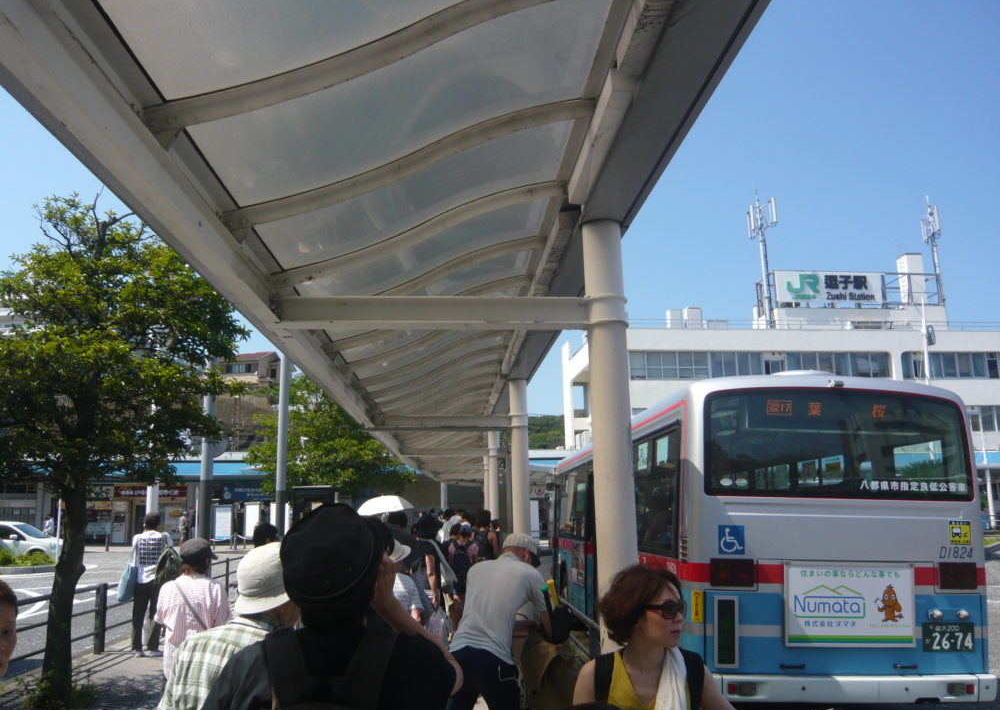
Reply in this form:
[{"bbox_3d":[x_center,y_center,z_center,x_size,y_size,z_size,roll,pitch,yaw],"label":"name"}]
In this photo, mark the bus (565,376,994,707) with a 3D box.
[{"bbox_3d":[2.557,2.569,11.657,2.500,3.030,10.300,1,-12,-3],"label":"bus"}]

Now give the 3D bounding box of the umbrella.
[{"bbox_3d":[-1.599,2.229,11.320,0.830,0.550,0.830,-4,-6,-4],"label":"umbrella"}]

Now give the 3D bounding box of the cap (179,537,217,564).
[{"bbox_3d":[-1.766,1.142,4.738,0.260,0.150,0.185,17,-20,-42],"label":"cap"}]

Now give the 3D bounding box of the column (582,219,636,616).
[{"bbox_3d":[0.779,0.836,5.538,0.275,3.700,0.275,-1,-12,-3],"label":"column"}]

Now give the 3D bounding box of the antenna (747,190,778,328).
[{"bbox_3d":[17.539,-6.368,53.253,1.900,9.500,1.500,0,-12,-8],"label":"antenna"}]

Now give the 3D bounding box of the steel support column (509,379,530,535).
[{"bbox_3d":[0.321,2.186,12.035,0.275,3.660,0.275,-1,-12,-3],"label":"steel support column"}]

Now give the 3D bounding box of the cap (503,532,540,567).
[{"bbox_3d":[0.119,1.053,4.389,0.185,0.145,0.260,-12,-44,42],"label":"cap"}]

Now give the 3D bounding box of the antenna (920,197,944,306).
[{"bbox_3d":[29.065,-6.953,53.935,1.300,7.690,1.200,0,-12,-8],"label":"antenna"}]

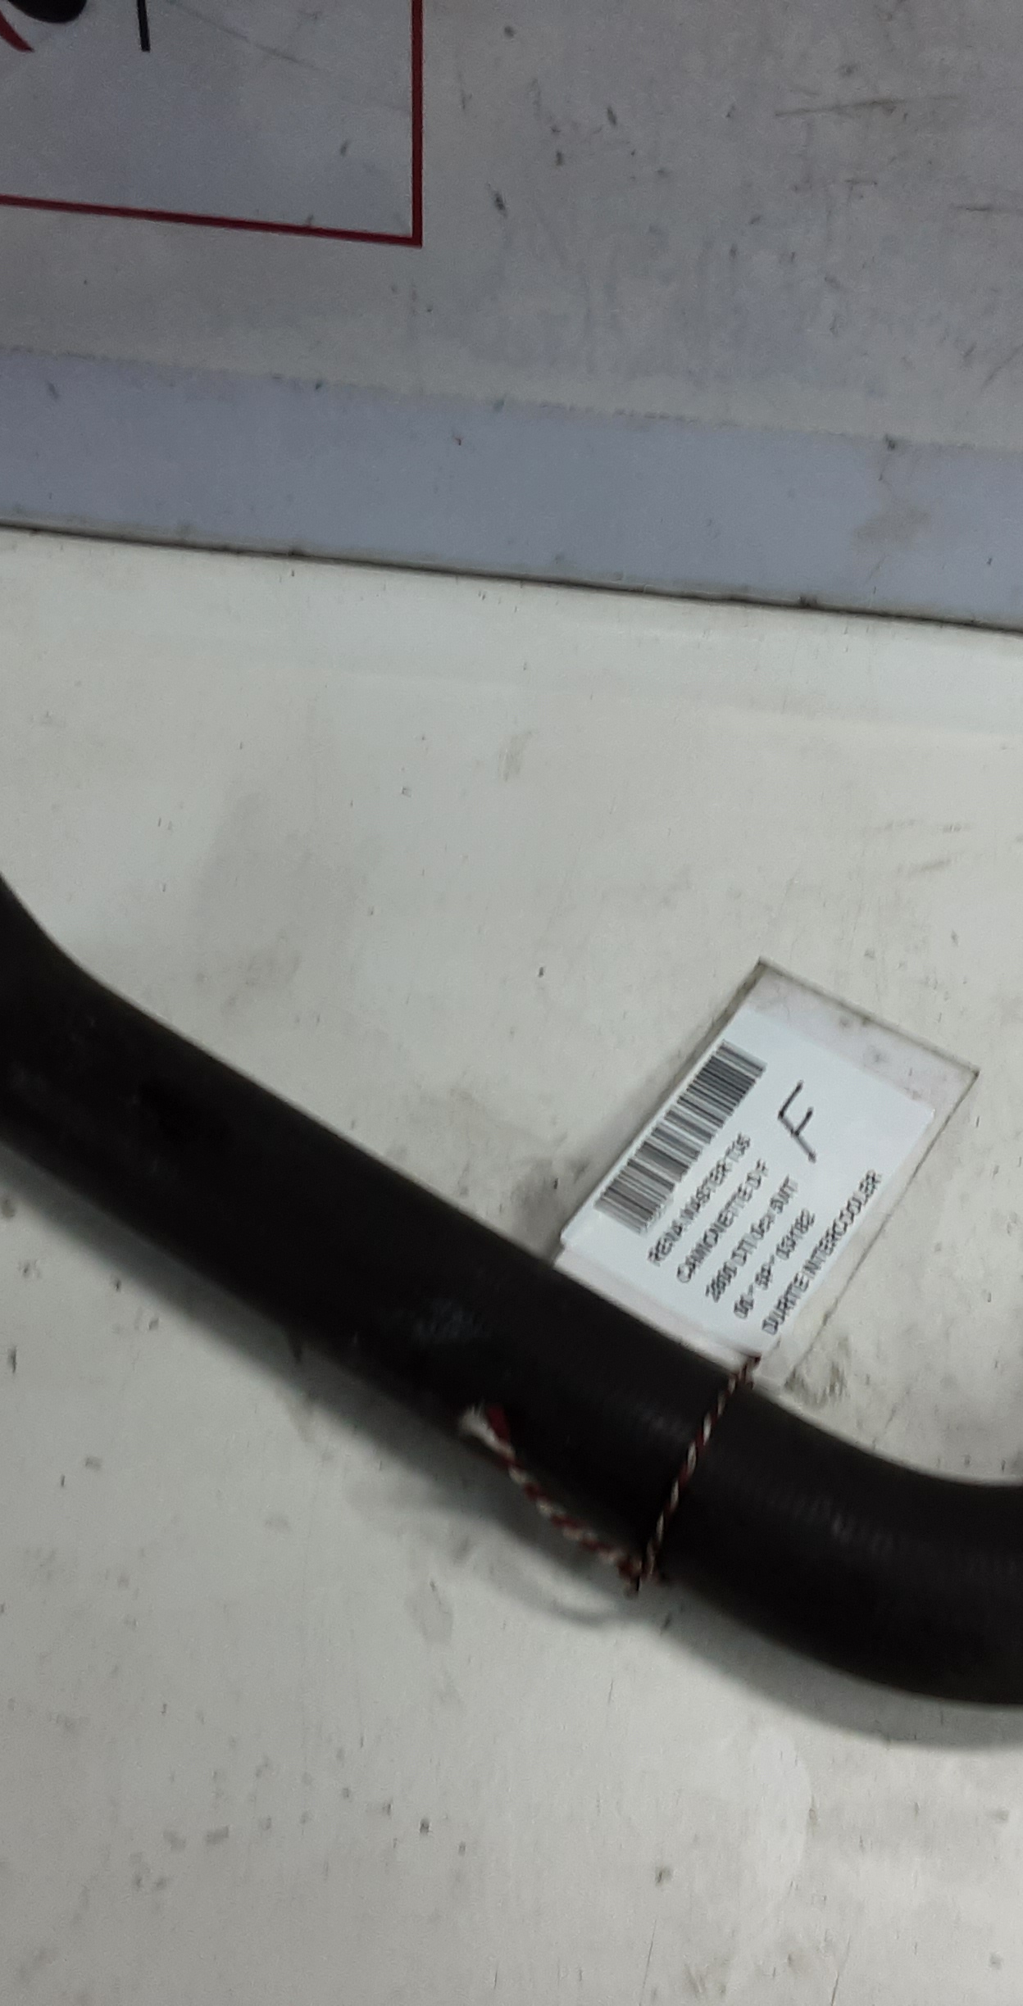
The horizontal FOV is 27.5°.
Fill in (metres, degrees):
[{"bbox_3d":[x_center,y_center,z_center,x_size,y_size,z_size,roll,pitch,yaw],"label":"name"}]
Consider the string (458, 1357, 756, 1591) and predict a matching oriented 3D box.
[{"bbox_3d":[0.025,0.092,0.483,0.056,0.053,0.070,29,53,20],"label":"string"}]

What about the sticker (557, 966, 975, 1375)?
[{"bbox_3d":[0.070,0.044,0.562,0.071,0.004,0.126,26,53,18],"label":"sticker"}]

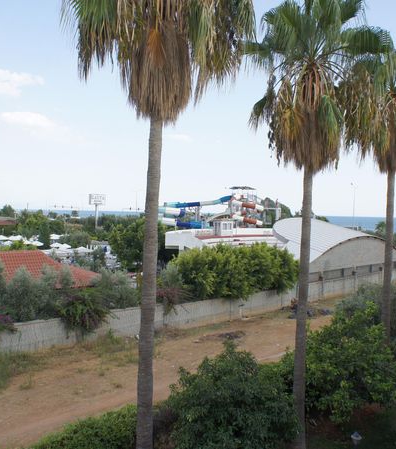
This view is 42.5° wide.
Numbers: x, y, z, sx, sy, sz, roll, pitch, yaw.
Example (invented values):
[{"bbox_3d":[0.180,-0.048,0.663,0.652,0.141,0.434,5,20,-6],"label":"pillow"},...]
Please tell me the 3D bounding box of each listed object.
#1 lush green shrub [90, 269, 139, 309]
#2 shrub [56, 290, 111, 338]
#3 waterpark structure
[{"bbox_3d":[-5.421,4.533,33.033,3.100,3.100,2.900,1,1,0],"label":"lush green shrub"},{"bbox_3d":[-7.263,5.451,31.920,1.900,2.850,2.600,2,2,44],"label":"shrub"},{"bbox_3d":[3.218,-0.883,93.001,22.000,12.000,12.000,1,1,2],"label":"waterpark structure"}]

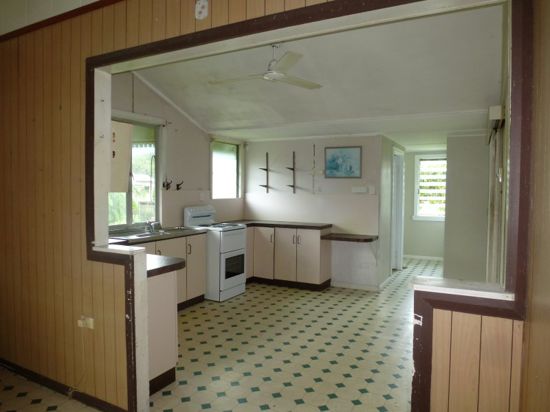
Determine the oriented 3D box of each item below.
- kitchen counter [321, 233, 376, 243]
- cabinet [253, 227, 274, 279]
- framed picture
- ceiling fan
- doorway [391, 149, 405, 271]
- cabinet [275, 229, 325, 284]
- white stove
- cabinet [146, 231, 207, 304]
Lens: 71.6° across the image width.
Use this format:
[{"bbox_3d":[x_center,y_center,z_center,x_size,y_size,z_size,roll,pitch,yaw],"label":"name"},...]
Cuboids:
[{"bbox_3d":[1.055,0.452,5.334,0.698,0.045,0.451,1,2,27],"label":"kitchen counter"},{"bbox_3d":[-0.055,0.699,5.906,0.338,0.775,0.479,1,2,27],"label":"cabinet"},{"bbox_3d":[0.994,-0.637,5.558,0.558,0.470,0.031,1,2,27],"label":"framed picture"},{"bbox_3d":[0.009,-1.262,3.262,1.140,0.360,1.060,0,2,-15],"label":"ceiling fan"},{"bbox_3d":[2.116,0.122,6.650,0.106,2.108,0.902,1,2,27],"label":"doorway"},{"bbox_3d":[0.419,0.708,5.665,0.726,0.775,0.479,1,2,27],"label":"cabinet"},{"bbox_3d":[-0.812,0.620,5.220,0.578,1.206,0.550,1,2,27],"label":"white stove"},{"bbox_3d":[-1.258,0.751,4.581,0.437,0.790,0.916,1,2,27],"label":"cabinet"}]

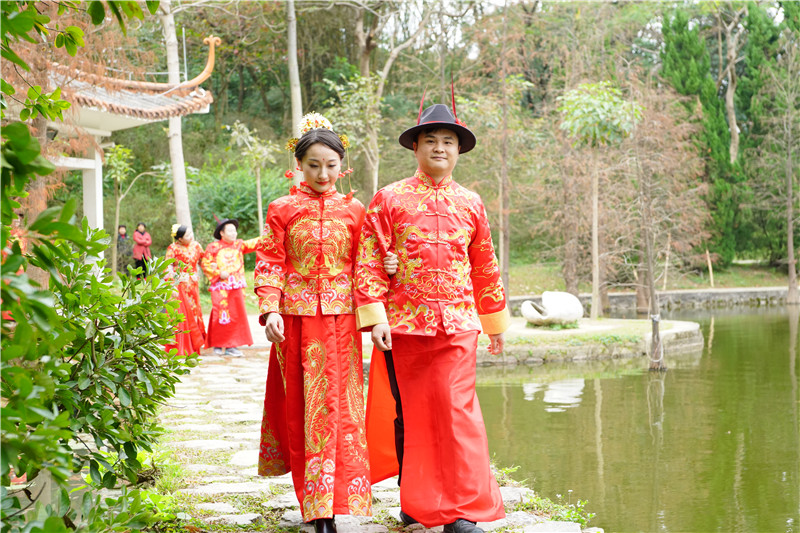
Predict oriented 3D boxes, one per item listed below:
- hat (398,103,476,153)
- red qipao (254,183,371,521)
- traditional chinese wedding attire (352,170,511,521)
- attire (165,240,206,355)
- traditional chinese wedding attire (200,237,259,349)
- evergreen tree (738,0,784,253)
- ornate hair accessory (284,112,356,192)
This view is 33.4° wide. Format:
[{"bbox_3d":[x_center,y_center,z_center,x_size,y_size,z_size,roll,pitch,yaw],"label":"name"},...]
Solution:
[{"bbox_3d":[0.157,-0.582,5.580,0.325,0.150,0.340,3,-8,-3],"label":"hat"},{"bbox_3d":[-0.363,0.357,5.600,0.490,1.420,0.500,0,0,-6],"label":"red qipao"},{"bbox_3d":[0.133,0.346,5.630,0.660,1.500,0.520,0,0,-7],"label":"traditional chinese wedding attire"},{"bbox_3d":[-2.736,0.395,17.000,0.540,1.450,0.500,0,0,-27],"label":"attire"},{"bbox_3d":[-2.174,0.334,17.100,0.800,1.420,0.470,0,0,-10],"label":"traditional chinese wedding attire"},{"bbox_3d":[16.182,-6.572,60.000,2.500,12.200,2.500,0,0,16],"label":"evergreen tree"},{"bbox_3d":[-0.330,-0.478,5.540,0.295,0.330,0.210,0,0,-5],"label":"ornate hair accessory"}]

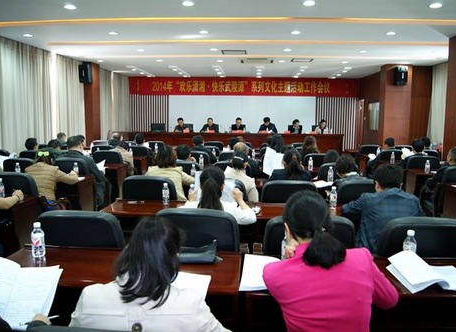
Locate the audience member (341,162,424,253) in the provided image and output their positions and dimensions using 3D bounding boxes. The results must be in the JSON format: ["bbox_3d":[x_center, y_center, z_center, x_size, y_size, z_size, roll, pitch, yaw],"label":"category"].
[{"bbox_3d":[1.113,0.576,2.750,0.550,1.160,0.680,1,6,-1],"label":"audience member"}]

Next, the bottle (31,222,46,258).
[{"bbox_3d":[-0.987,0.388,1.950,0.066,0.190,0.066,1,7,4],"label":"bottle"}]

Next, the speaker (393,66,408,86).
[{"bbox_3d":[3.897,-2.024,8.470,0.290,0.470,0.280,1,11,4],"label":"speaker"}]

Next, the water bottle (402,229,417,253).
[{"bbox_3d":[0.918,0.414,1.894,0.062,0.178,0.062,1,7,4],"label":"water bottle"}]

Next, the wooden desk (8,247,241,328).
[{"bbox_3d":[-0.560,0.866,1.915,1.240,0.750,0.480,1,7,4],"label":"wooden desk"}]

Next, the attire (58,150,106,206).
[{"bbox_3d":[-2.040,0.193,5.250,0.500,0.780,0.500,2,7,9],"label":"attire"}]

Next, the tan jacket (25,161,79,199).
[{"bbox_3d":[-1.803,0.169,3.862,0.480,0.430,0.380,3,8,16],"label":"tan jacket"}]

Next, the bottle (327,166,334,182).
[{"bbox_3d":[1.213,0.103,4.420,0.066,0.190,0.066,1,7,4],"label":"bottle"}]

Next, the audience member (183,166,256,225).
[{"bbox_3d":[-0.046,0.571,2.722,0.530,1.140,0.720,1,7,4],"label":"audience member"}]

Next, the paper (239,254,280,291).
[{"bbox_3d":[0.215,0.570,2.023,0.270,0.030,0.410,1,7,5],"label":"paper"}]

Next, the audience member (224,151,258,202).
[{"bbox_3d":[0.156,0.435,4.505,0.480,1.210,0.720,1,7,6],"label":"audience member"}]

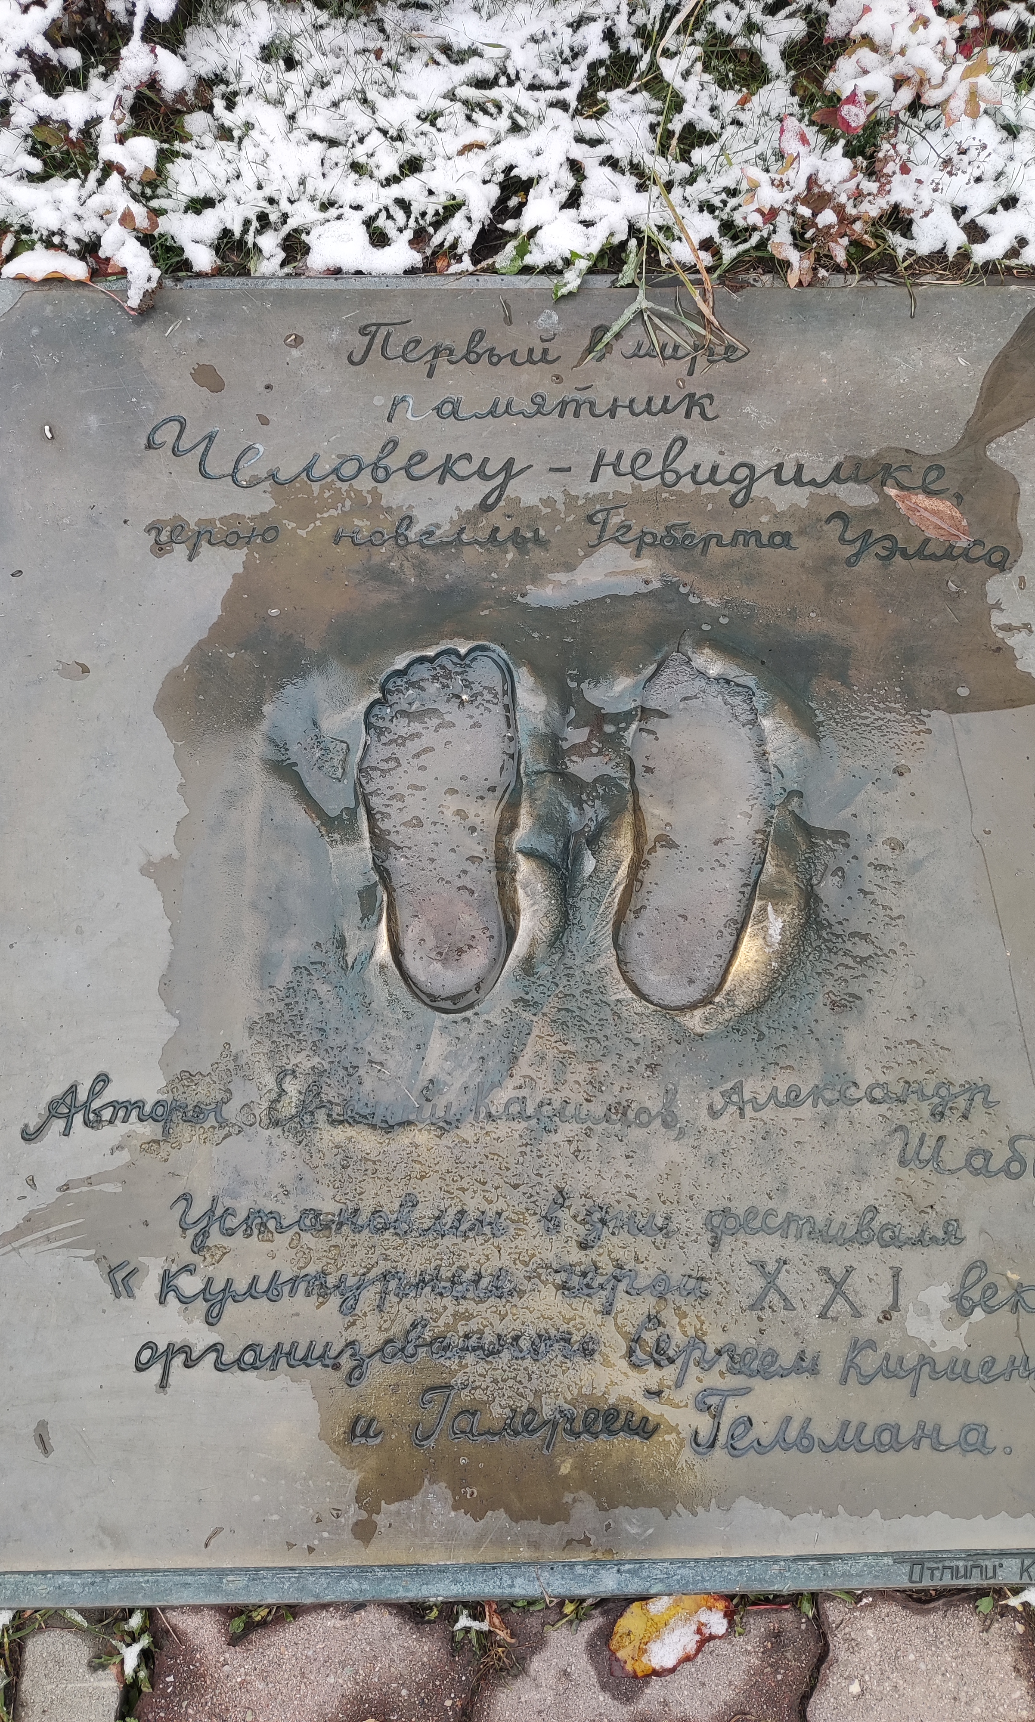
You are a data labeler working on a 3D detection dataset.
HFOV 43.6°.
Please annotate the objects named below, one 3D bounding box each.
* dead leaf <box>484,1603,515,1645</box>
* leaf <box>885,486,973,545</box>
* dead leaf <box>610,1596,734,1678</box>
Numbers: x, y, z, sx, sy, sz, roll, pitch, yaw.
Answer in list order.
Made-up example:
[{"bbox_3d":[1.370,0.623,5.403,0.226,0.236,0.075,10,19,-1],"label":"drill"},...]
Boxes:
[{"bbox_3d":[-0.013,0.510,0.866,0.009,0.011,0.030,-29,78,-8],"label":"dead leaf"},{"bbox_3d":[0.334,-0.282,1.047,0.084,0.009,0.037,35,78,7],"label":"leaf"},{"bbox_3d":[0.103,0.513,0.866,0.083,0.012,0.048,-28,78,-7],"label":"dead leaf"}]

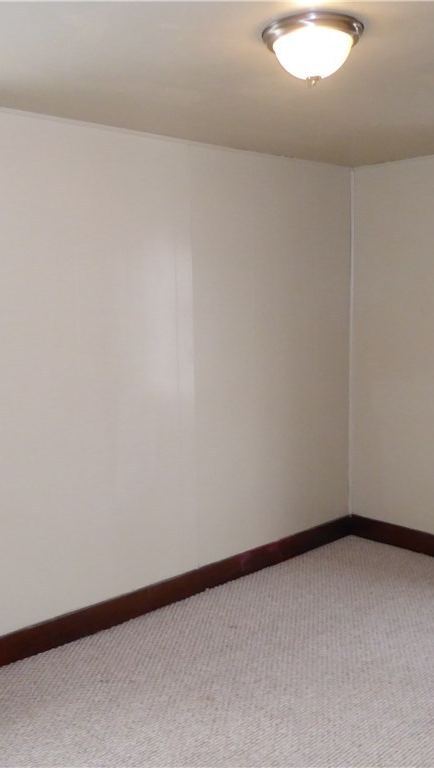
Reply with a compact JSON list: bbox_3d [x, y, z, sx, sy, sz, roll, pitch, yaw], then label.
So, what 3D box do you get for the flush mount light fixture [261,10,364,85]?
[{"bbox_3d":[0.273,-0.923,2.016,0.283,0.145,0.283,-1,7,0],"label":"flush mount light fixture"}]

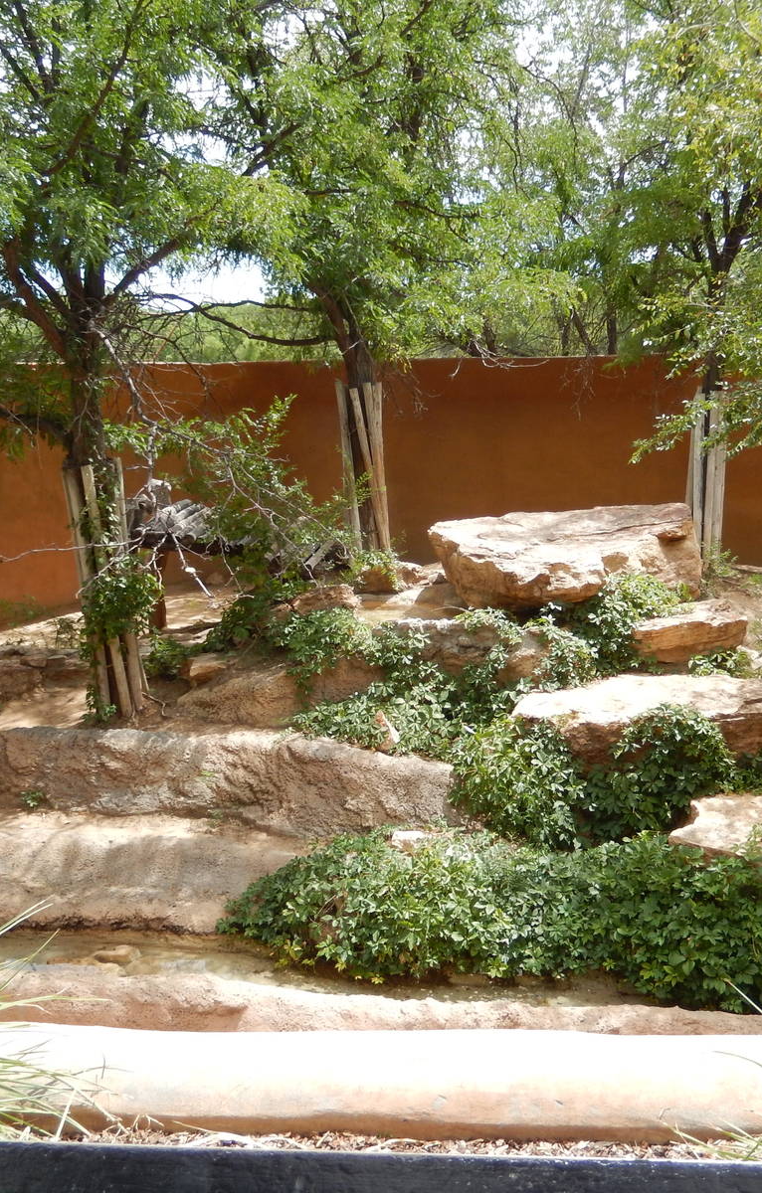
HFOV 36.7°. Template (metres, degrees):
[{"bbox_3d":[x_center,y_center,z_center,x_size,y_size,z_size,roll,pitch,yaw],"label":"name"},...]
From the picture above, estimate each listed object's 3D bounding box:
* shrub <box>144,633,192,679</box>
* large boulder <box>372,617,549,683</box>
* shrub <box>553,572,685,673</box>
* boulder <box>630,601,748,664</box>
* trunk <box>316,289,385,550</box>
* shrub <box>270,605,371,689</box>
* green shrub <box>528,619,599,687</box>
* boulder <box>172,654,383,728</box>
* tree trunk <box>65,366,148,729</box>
[{"bbox_3d":[-1.781,0.506,9.601,0.400,0.350,0.350,0,13,0],"label":"shrub"},{"bbox_3d":[0.587,0.394,8.600,1.313,0.411,0.700,0,12,0],"label":"large boulder"},{"bbox_3d":[2.023,0.213,9.893,1.080,0.720,0.700,0,13,0],"label":"shrub"},{"bbox_3d":[2.409,0.277,9.000,0.827,0.422,0.700,0,12,0],"label":"boulder"},{"bbox_3d":[-0.317,-1.953,12.785,0.720,2.900,0.550,0,13,0],"label":"trunk"},{"bbox_3d":[-0.457,0.396,8.700,0.791,0.596,0.550,0,12,0],"label":"shrub"},{"bbox_3d":[1.485,0.469,9.439,0.620,0.520,0.450,0,13,0],"label":"green shrub"},{"bbox_3d":[-0.724,0.666,8.200,1.474,0.405,0.800,0,12,0],"label":"boulder"},{"bbox_3d":[-1.860,-0.368,7.800,0.395,2.460,0.420,0,12,0],"label":"tree trunk"}]

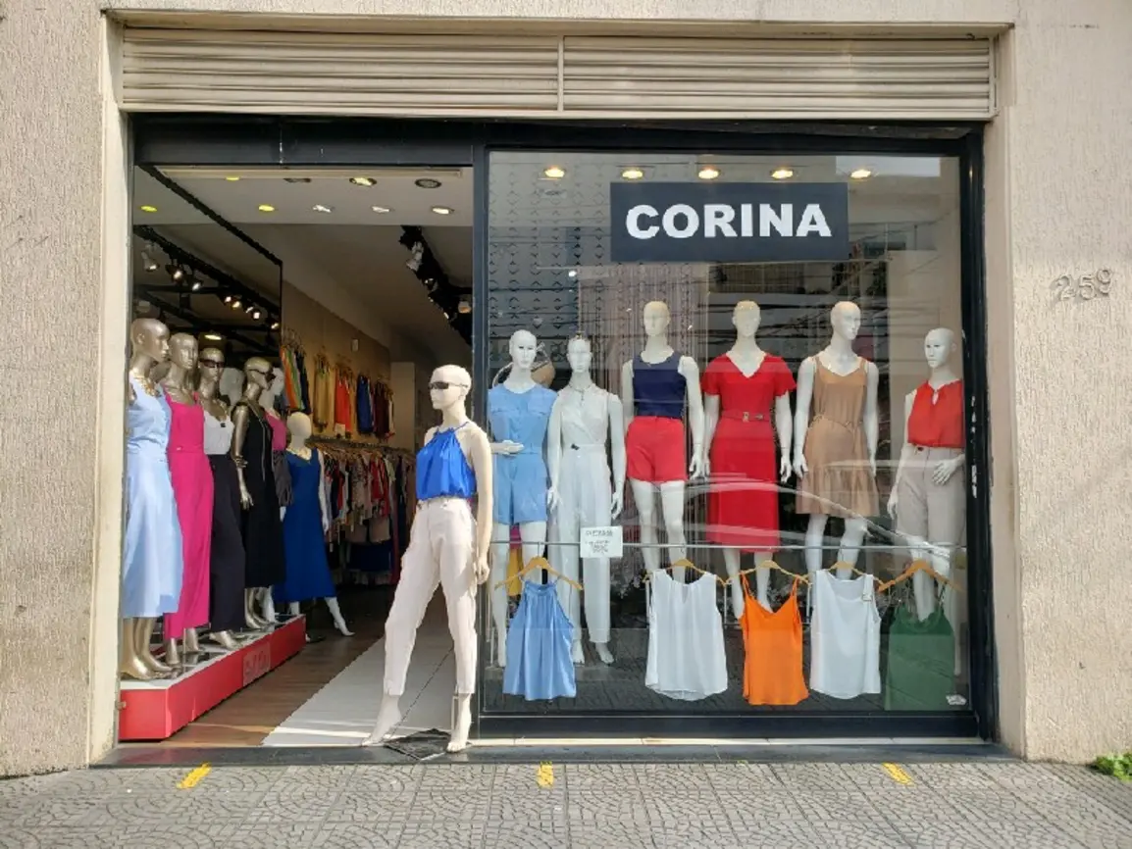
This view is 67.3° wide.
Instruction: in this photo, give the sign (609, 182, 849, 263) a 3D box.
[{"bbox_3d":[0.804,-0.993,4.175,1.174,0.388,0.030,0,-3,-1],"label":"sign"}]

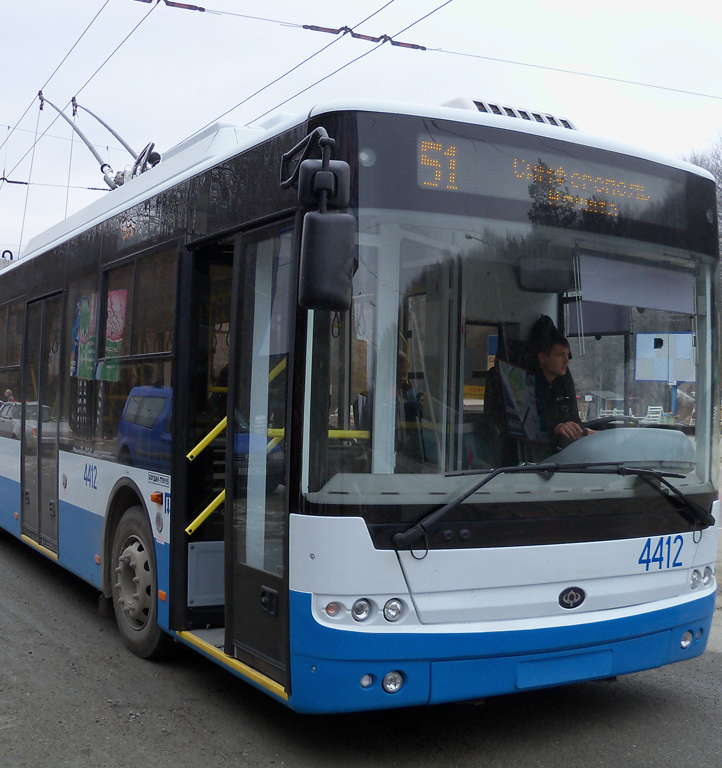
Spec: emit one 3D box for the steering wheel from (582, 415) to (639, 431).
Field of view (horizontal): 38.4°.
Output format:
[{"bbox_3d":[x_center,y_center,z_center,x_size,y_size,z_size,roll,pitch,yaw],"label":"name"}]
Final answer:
[{"bbox_3d":[1.284,0.286,5.643,0.450,0.080,0.450,1,-28,-29],"label":"steering wheel"}]

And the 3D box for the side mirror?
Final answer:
[{"bbox_3d":[-0.137,-0.490,4.160,0.215,0.395,0.110,3,-1,3],"label":"side mirror"}]

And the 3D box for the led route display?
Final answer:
[{"bbox_3d":[0.961,-0.958,4.961,1.640,0.260,0.100,1,-1,-29],"label":"led route display"}]

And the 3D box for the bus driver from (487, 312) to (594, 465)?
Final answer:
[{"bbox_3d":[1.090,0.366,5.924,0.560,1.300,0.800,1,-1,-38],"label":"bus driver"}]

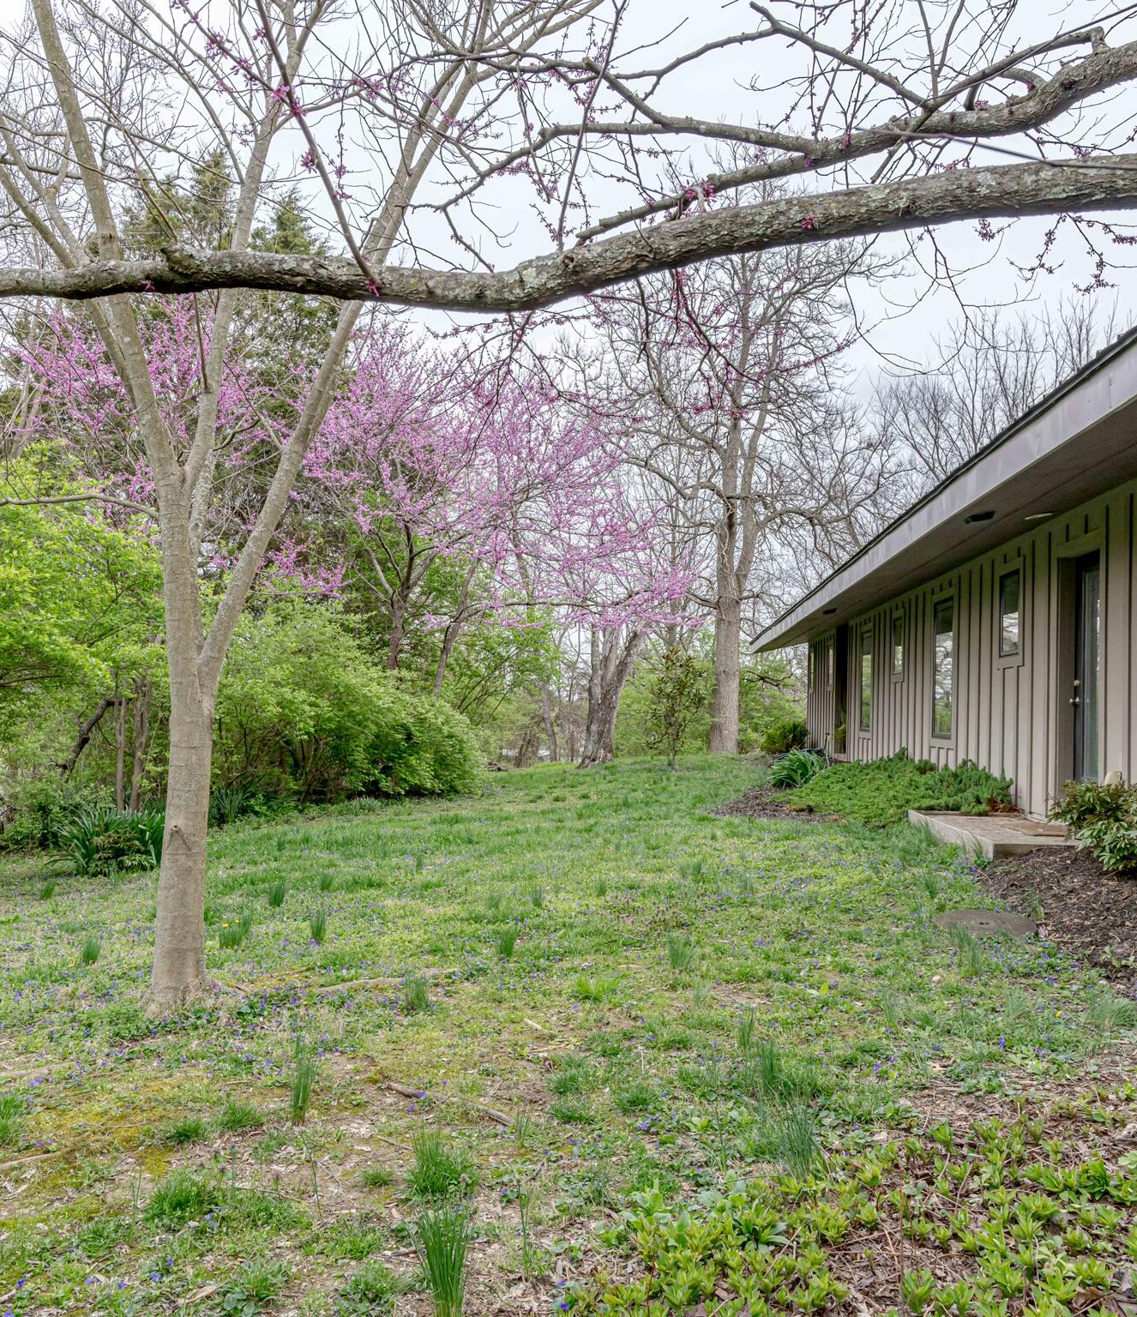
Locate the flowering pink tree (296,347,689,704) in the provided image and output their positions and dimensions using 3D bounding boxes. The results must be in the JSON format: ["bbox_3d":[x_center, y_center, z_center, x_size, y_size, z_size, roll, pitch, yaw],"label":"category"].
[{"bbox_3d":[-1.150,-1.650,18.000,6.300,7.000,5.800,2,-3,0],"label":"flowering pink tree"}]

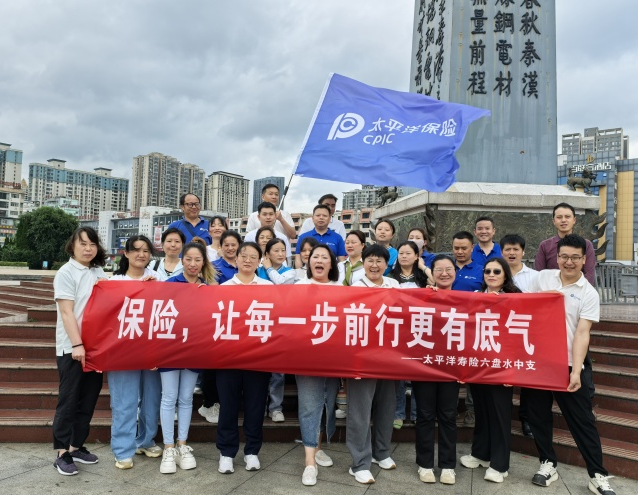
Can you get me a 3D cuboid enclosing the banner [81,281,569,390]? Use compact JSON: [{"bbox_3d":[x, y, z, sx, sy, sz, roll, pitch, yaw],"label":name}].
[{"bbox_3d":[0.020,0.580,3.410,3.230,0.630,0.160,2,-2,2],"label":"banner"}]

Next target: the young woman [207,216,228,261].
[{"bbox_3d":[-0.952,0.506,4.780,0.460,1.590,0.330,2,-2,-7],"label":"young woman"}]

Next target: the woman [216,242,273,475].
[{"bbox_3d":[-0.516,0.757,3.640,0.480,1.610,0.380,2,-2,-5],"label":"woman"}]

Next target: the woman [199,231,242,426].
[{"bbox_3d":[-0.740,0.652,4.147,0.470,1.580,0.360,2,-2,-6],"label":"woman"}]

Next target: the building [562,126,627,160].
[{"bbox_3d":[192.309,-31.846,355.179,37.000,100.000,25.000,1,-2,38],"label":"building"}]

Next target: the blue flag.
[{"bbox_3d":[0.701,-1.069,5.050,1.650,1.150,0.400,15,1,6],"label":"blue flag"}]

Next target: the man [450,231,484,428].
[{"bbox_3d":[1.292,0.696,4.580,0.480,1.680,0.330,2,-2,3],"label":"man"}]

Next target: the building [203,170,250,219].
[{"bbox_3d":[-101.313,-33.974,586.028,20.000,96.000,47.000,1,-2,37],"label":"building"}]

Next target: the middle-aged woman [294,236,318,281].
[{"bbox_3d":[-0.120,0.681,4.328,0.450,1.540,0.320,2,-2,-3],"label":"middle-aged woman"}]

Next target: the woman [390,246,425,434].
[{"bbox_3d":[0.674,0.726,4.128,0.450,1.550,0.330,2,-2,3],"label":"woman"}]

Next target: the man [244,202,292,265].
[{"bbox_3d":[-0.533,0.388,5.180,0.490,1.690,0.310,2,-2,0],"label":"man"}]

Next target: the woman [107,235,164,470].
[{"bbox_3d":[-1.285,0.706,3.657,0.470,1.600,0.420,2,-2,-14],"label":"woman"}]

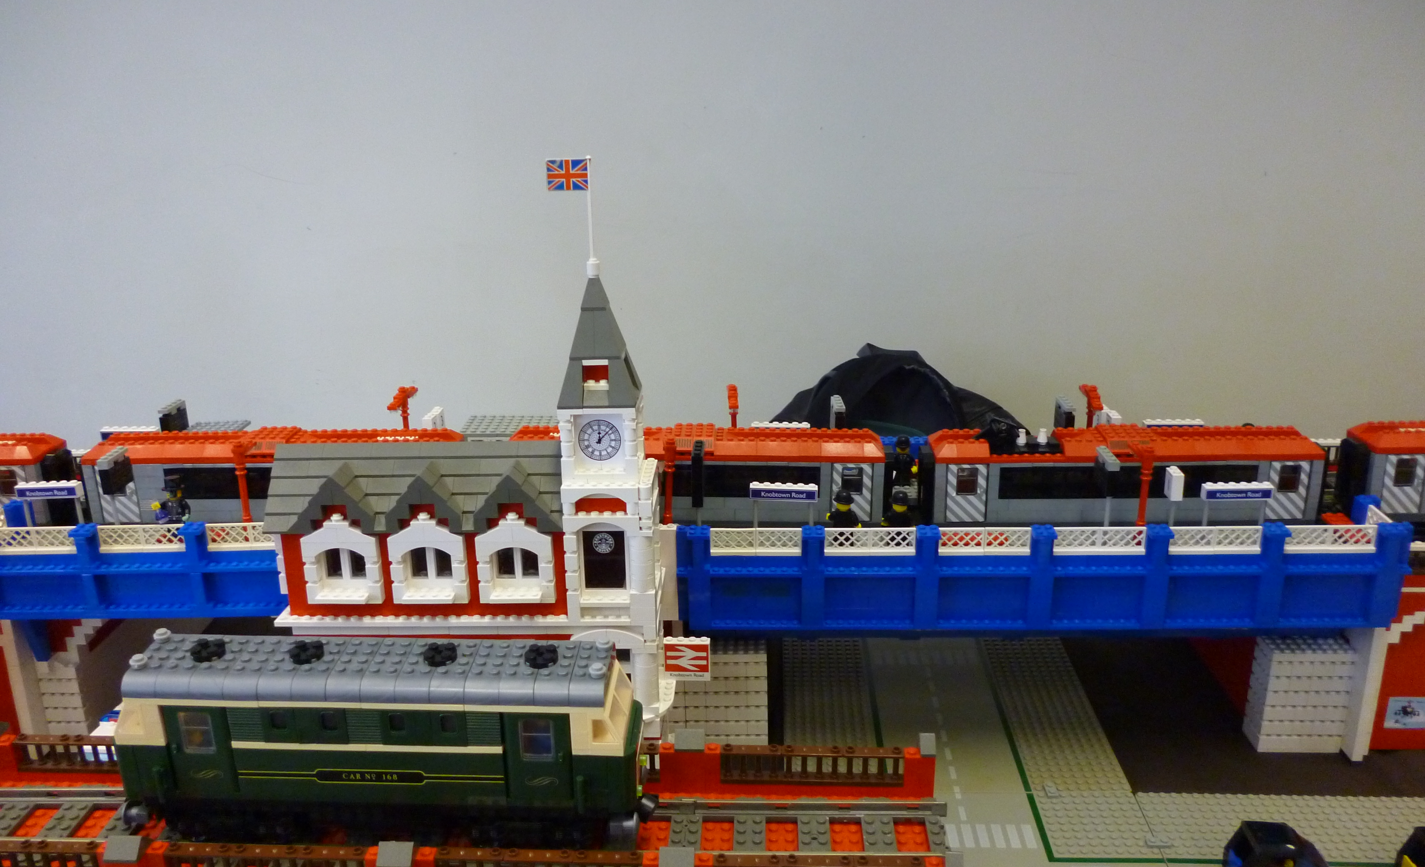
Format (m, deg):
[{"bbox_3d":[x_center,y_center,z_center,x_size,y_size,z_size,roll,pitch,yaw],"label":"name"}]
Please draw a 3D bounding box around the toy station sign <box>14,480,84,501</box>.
[{"bbox_3d":[-0.512,0.043,0.890,0.048,0.011,0.008,0,18,1],"label":"toy station sign"}]

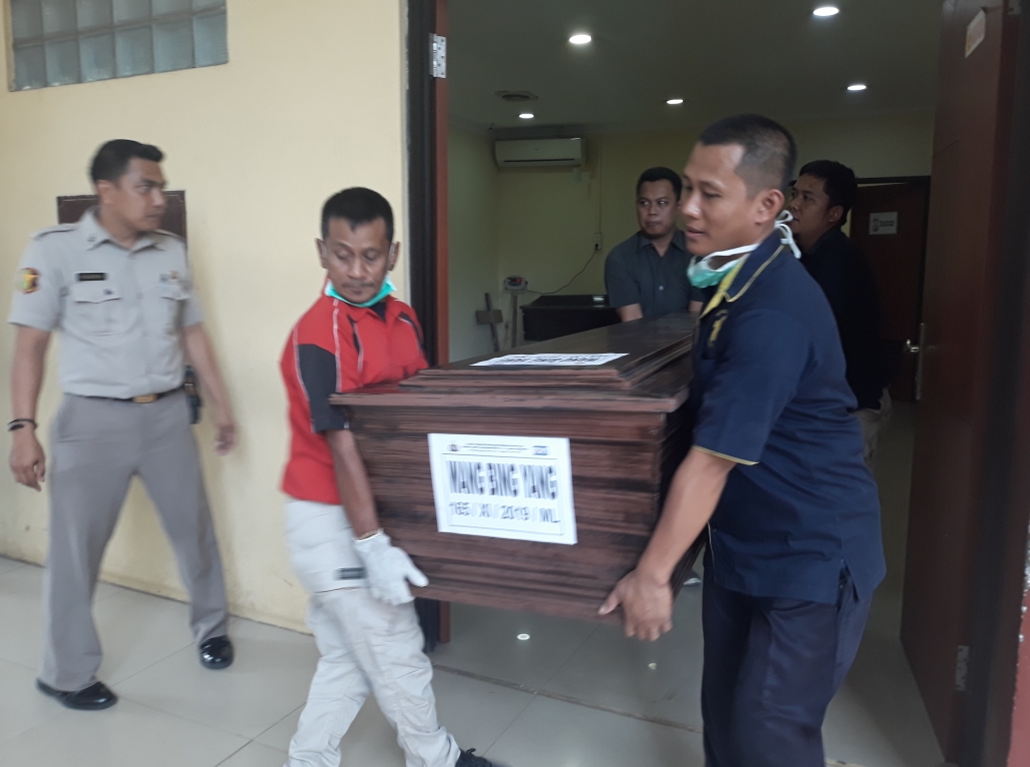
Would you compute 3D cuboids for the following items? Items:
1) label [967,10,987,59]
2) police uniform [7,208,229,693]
[{"bbox_3d":[1.246,-0.944,2.170,0.004,0.090,0.200,3,9,17],"label":"label"},{"bbox_3d":[-1.122,0.204,2.390,0.570,1.430,0.360,-7,11,-43],"label":"police uniform"}]

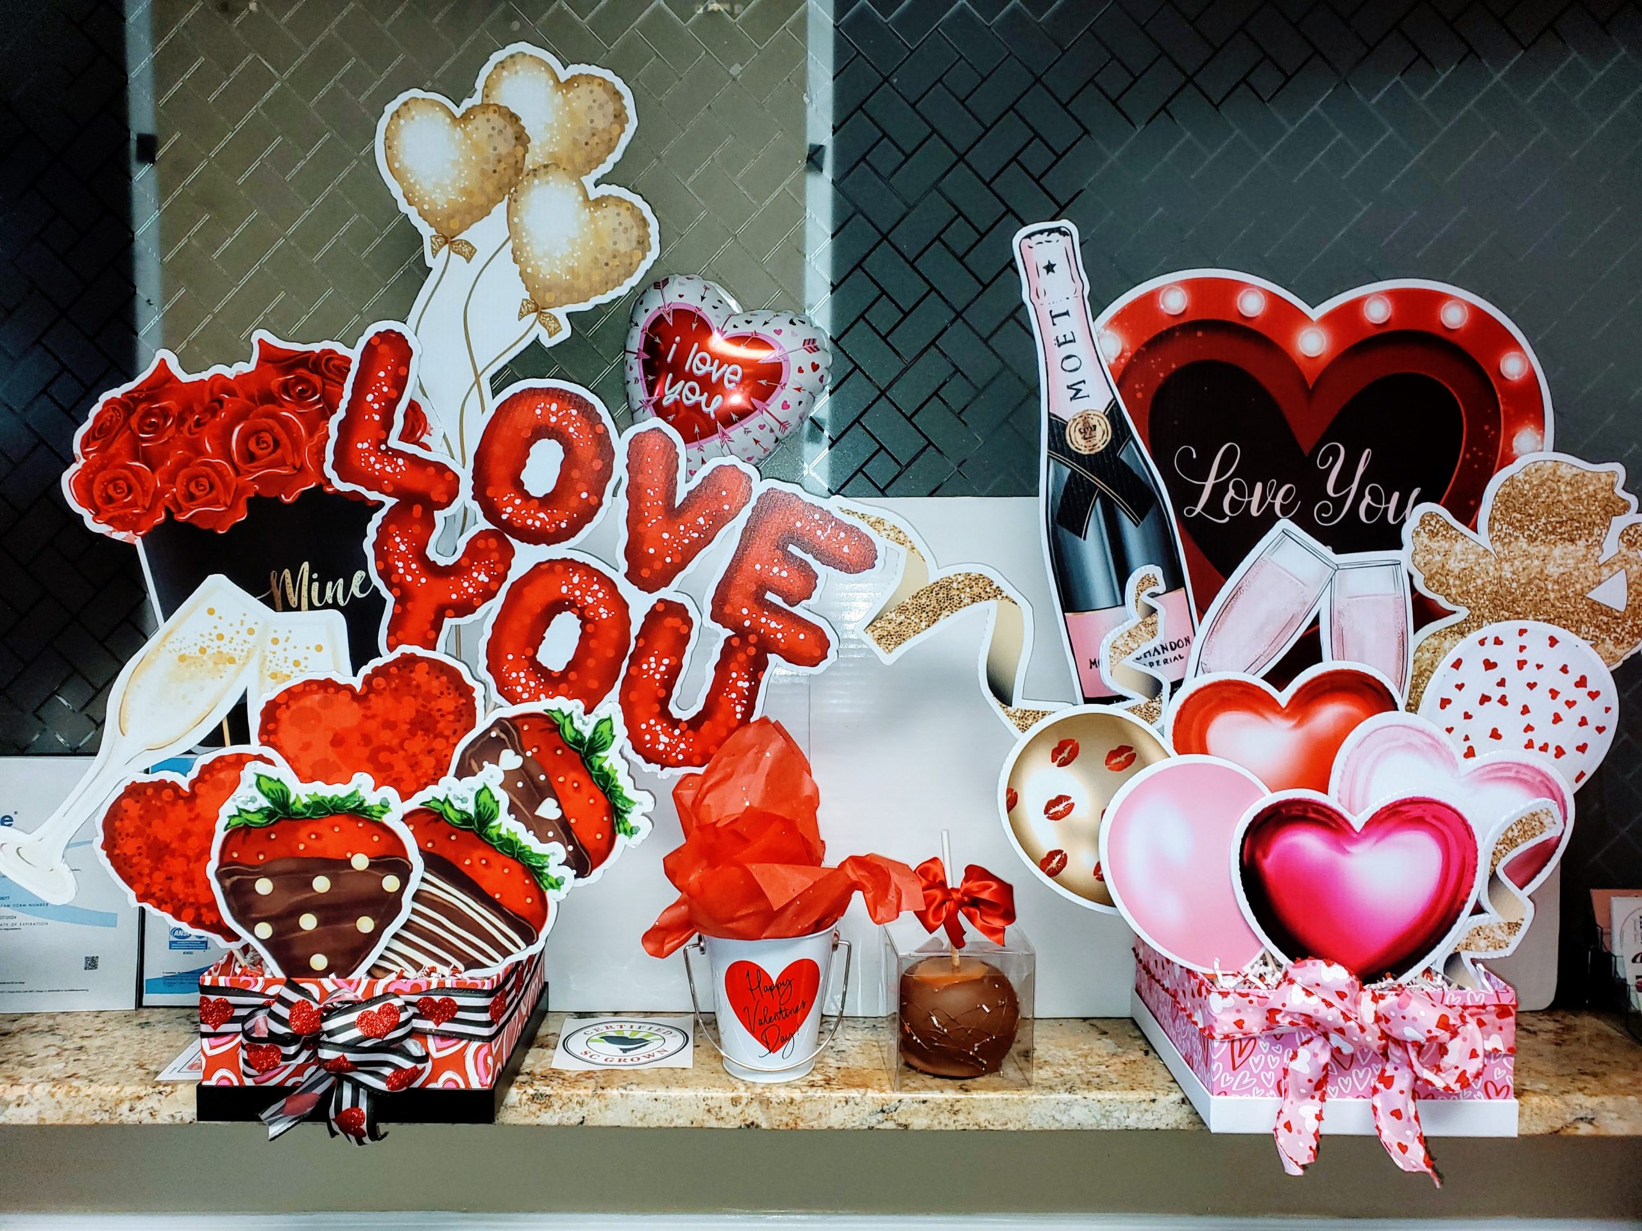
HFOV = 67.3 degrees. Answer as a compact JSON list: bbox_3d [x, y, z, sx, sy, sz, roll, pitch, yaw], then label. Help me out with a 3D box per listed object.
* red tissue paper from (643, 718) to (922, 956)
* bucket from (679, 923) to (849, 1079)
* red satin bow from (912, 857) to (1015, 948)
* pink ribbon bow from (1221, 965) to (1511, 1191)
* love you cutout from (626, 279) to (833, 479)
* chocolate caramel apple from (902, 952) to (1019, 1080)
[{"bbox_3d":[-0.030,0.169,0.939,0.205,0.172,0.130,0,3,0],"label":"red tissue paper"},{"bbox_3d":[-0.042,0.293,0.951,0.126,0.110,0.110,0,3,-2],"label":"bucket"},{"bbox_3d":[0.109,0.221,0.948,0.078,0.067,0.045,0,4,-3],"label":"red satin bow"},{"bbox_3d":[0.356,0.302,0.817,0.186,0.144,0.055,0,3,0],"label":"pink ribbon bow"},{"bbox_3d":[-0.089,-0.181,1.000,0.172,0.170,0.060,22,2,3],"label":"love you cutout"},{"bbox_3d":[0.109,0.304,0.962,0.093,0.087,0.093,0,3,0],"label":"chocolate caramel apple"}]

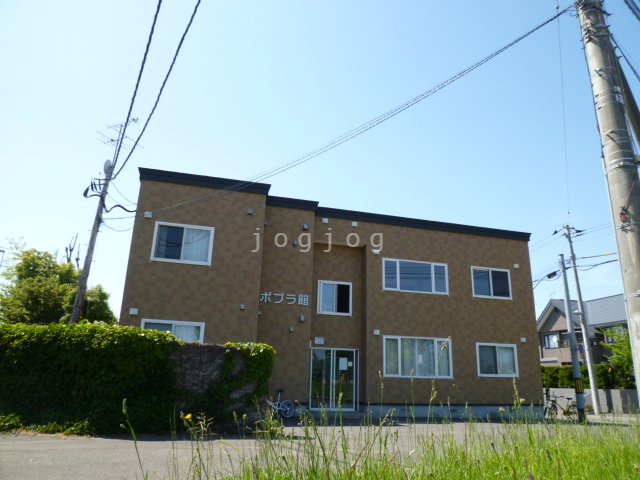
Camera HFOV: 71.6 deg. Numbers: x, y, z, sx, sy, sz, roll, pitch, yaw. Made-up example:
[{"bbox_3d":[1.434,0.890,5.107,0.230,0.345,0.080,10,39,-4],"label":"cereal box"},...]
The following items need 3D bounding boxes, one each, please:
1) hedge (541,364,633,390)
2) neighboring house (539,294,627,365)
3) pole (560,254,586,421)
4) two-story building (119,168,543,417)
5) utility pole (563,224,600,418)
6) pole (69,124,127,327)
[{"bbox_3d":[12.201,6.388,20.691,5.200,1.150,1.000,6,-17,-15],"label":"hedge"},{"bbox_3d":[23.465,8.892,37.106,6.900,8.000,8.500,6,-17,-15],"label":"neighboring house"},{"bbox_3d":[9.769,3.646,17.252,0.270,6.360,0.270,6,-17,-15],"label":"pole"},{"bbox_3d":[0.548,3.114,18.014,14.885,7.092,8.600,6,-17,-14],"label":"two-story building"},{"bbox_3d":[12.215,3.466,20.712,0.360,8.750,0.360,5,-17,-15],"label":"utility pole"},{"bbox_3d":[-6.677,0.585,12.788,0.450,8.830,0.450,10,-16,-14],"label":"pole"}]

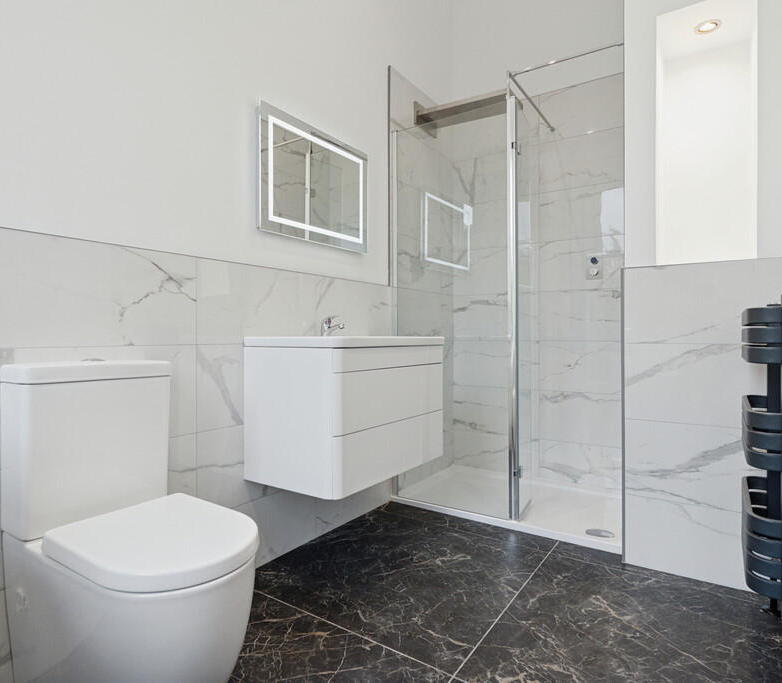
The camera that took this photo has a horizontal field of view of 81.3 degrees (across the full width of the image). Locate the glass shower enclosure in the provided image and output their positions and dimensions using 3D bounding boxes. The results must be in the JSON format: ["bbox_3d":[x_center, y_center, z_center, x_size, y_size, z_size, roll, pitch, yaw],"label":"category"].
[{"bbox_3d":[0.691,-0.182,2.486,1.156,2.116,0.727,0,1,35],"label":"glass shower enclosure"}]

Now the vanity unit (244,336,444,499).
[{"bbox_3d":[-0.162,0.244,1.861,0.490,0.525,0.674,0,1,35],"label":"vanity unit"}]

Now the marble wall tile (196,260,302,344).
[{"bbox_3d":[-0.510,-0.139,1.801,0.012,0.301,0.567,0,1,35],"label":"marble wall tile"}]

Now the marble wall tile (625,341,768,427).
[{"bbox_3d":[1.157,0.162,1.696,0.510,0.303,0.012,0,1,35],"label":"marble wall tile"}]

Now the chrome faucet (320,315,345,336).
[{"bbox_3d":[-0.243,-0.059,1.916,0.132,0.093,0.044,0,1,35],"label":"chrome faucet"}]

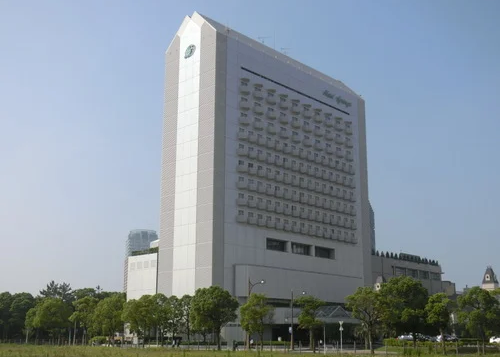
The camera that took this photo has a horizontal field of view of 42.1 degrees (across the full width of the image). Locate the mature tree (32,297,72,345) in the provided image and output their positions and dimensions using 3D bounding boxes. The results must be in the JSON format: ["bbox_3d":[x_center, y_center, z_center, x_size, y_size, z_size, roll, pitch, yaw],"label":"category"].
[{"bbox_3d":[-33.887,24.620,111.340,7.206,8.348,7.206,4,-14,-16],"label":"mature tree"}]

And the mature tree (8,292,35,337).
[{"bbox_3d":[-44.182,27.341,127.152,5.620,9.760,5.620,5,-14,-18],"label":"mature tree"}]

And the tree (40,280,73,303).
[{"bbox_3d":[-42.096,29.554,143.077,8.155,13.862,8.155,4,-14,-16],"label":"tree"}]

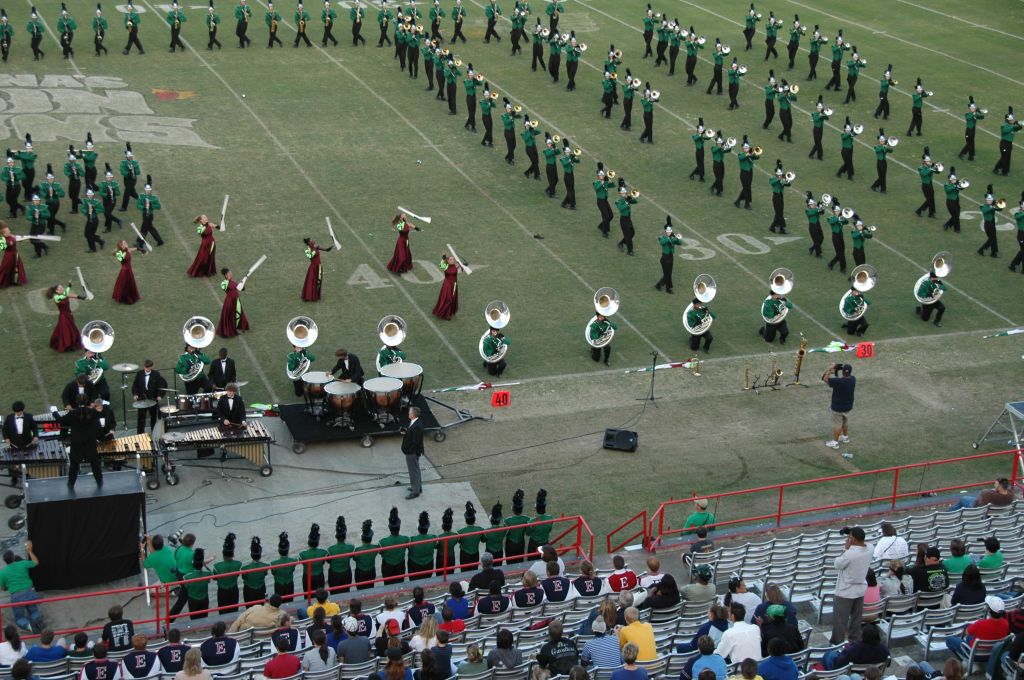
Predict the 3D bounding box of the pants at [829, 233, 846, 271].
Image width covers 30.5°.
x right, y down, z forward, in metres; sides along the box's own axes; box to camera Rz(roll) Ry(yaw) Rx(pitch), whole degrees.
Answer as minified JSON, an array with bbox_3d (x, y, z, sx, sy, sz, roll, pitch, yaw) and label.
[{"bbox_3d":[8.584,-2.310,49.134,0.580,1.021,0.370,20,27,39],"label":"pants"}]

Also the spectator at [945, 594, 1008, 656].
[{"bbox_3d":[6.070,3.767,24.106,0.520,1.237,0.750,-12,25,-33],"label":"spectator"}]

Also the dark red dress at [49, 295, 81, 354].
[{"bbox_3d":[-10.084,-0.423,42.347,0.668,1.236,0.763,11,23,23],"label":"dark red dress"}]

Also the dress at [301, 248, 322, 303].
[{"bbox_3d":[-4.962,-1.670,46.202,0.480,1.330,0.480,17,25,34],"label":"dress"}]

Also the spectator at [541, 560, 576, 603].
[{"bbox_3d":[0.510,3.888,28.650,0.500,1.360,0.760,-7,23,-22],"label":"spectator"}]

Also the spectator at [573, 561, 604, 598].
[{"bbox_3d":[1.109,3.873,28.621,0.500,1.260,0.750,-7,22,-22],"label":"spectator"}]

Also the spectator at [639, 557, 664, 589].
[{"bbox_3d":[2.037,3.730,28.583,0.520,1.150,0.720,-7,23,-22],"label":"spectator"}]

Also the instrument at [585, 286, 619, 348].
[{"bbox_3d":[2.066,-0.505,43.049,0.780,1.380,0.580,-7,22,-22],"label":"instrument"}]

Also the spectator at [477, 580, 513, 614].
[{"bbox_3d":[-0.331,3.965,27.429,0.520,1.179,0.750,-8,23,-23],"label":"spectator"}]

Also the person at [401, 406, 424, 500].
[{"bbox_3d":[-1.886,2.133,36.159,0.460,1.840,0.520,-2,21,-10],"label":"person"}]

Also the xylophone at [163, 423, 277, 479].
[{"bbox_3d":[-5.753,2.127,36.445,2.120,0.920,0.850,-3,22,-11],"label":"xylophone"}]

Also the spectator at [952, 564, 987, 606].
[{"bbox_3d":[6.361,3.682,26.636,0.500,1.288,0.800,-6,22,-19],"label":"spectator"}]

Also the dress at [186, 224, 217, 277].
[{"bbox_3d":[-7.820,-2.326,47.404,0.680,1.270,0.620,18,26,36],"label":"dress"}]

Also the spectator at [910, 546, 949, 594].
[{"bbox_3d":[5.791,3.536,26.654,0.580,1.280,0.780,-7,23,-22],"label":"spectator"}]

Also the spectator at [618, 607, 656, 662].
[{"bbox_3d":[1.504,3.991,24.024,0.500,1.331,0.850,-6,22,-19],"label":"spectator"}]

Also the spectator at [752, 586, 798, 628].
[{"bbox_3d":[3.431,3.904,25.261,0.560,1.280,0.750,-8,23,-25],"label":"spectator"}]

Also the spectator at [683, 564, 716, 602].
[{"bbox_3d":[2.658,3.784,27.638,0.500,1.290,0.760,-7,23,-22],"label":"spectator"}]

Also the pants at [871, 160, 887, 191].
[{"bbox_3d":[10.966,-4.888,55.736,0.500,0.985,0.360,20,27,39],"label":"pants"}]

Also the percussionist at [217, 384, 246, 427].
[{"bbox_3d":[-5.566,1.671,37.312,0.580,1.680,0.520,-2,21,-9],"label":"percussionist"}]

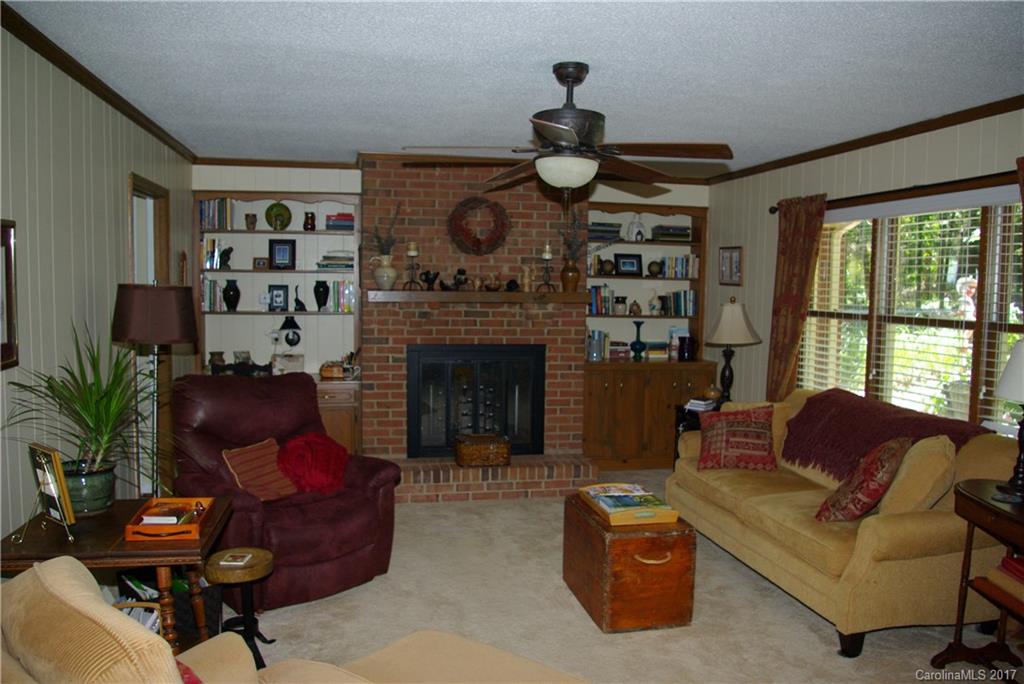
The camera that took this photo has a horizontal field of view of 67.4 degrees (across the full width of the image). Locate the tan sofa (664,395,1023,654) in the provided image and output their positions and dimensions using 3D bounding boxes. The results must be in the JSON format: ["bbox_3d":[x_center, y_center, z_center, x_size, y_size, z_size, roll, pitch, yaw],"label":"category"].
[{"bbox_3d":[1.650,0.785,4.215,0.910,0.950,1.970,-1,5,-14],"label":"tan sofa"}]

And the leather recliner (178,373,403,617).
[{"bbox_3d":[-1.227,0.701,4.096,0.940,1.010,0.950,-3,6,-41],"label":"leather recliner"}]

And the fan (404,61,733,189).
[{"bbox_3d":[0.230,-0.883,3.144,1.330,0.495,1.300,0,5,-12],"label":"fan"}]

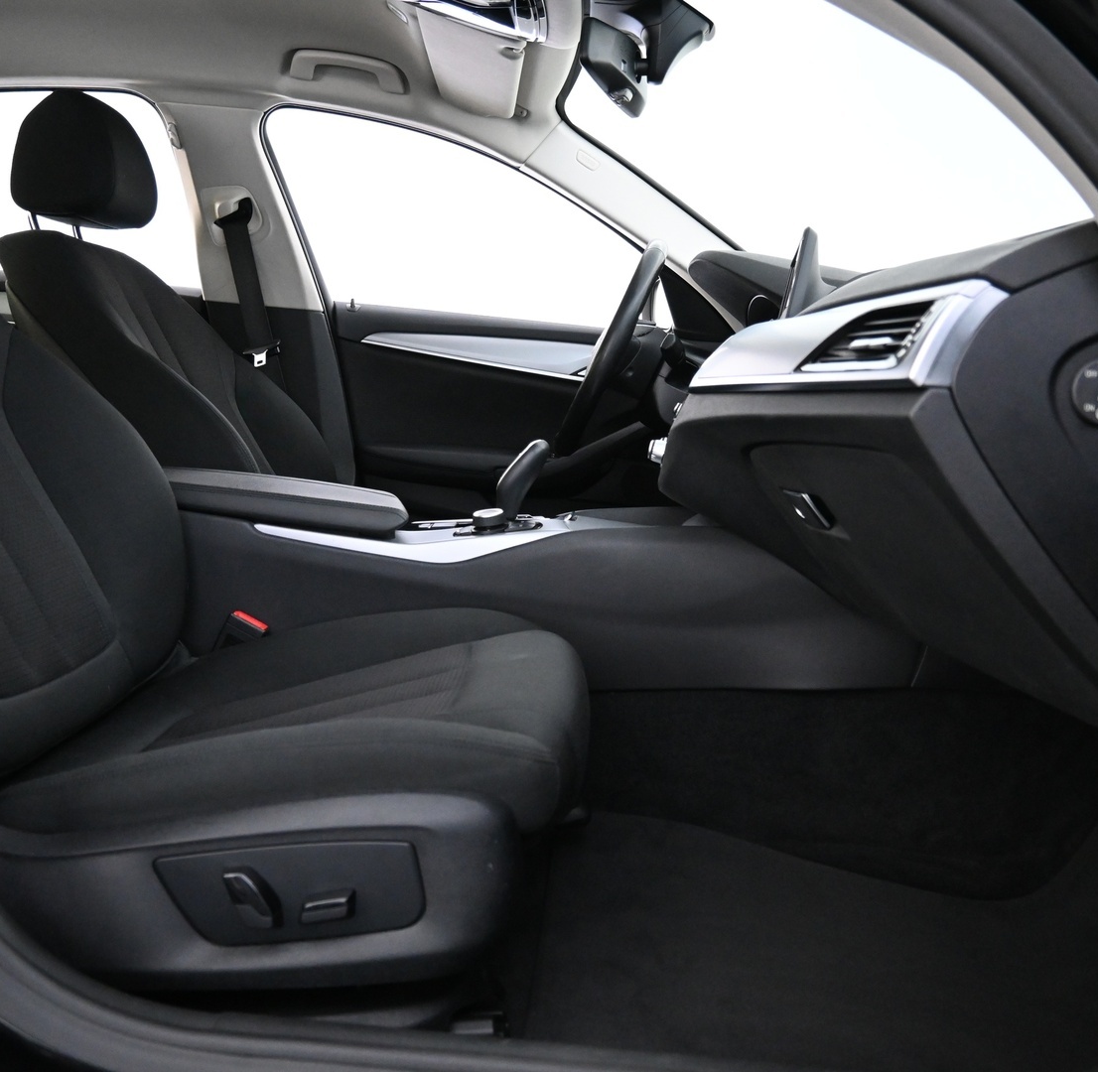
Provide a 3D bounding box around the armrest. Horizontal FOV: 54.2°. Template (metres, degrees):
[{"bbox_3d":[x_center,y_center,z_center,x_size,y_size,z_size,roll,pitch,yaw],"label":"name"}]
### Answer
[{"bbox_3d":[-0.373,-0.051,1.488,0.370,0.078,0.210,7,8,1],"label":"armrest"}]

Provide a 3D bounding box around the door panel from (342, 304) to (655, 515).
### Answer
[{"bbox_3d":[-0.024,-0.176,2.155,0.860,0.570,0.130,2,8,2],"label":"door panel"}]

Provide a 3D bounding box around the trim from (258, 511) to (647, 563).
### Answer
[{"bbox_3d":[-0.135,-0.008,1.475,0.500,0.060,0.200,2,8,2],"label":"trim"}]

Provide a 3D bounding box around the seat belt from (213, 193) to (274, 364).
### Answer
[{"bbox_3d":[-0.584,-0.486,2.072,0.085,0.340,0.050,-3,19,3],"label":"seat belt"}]

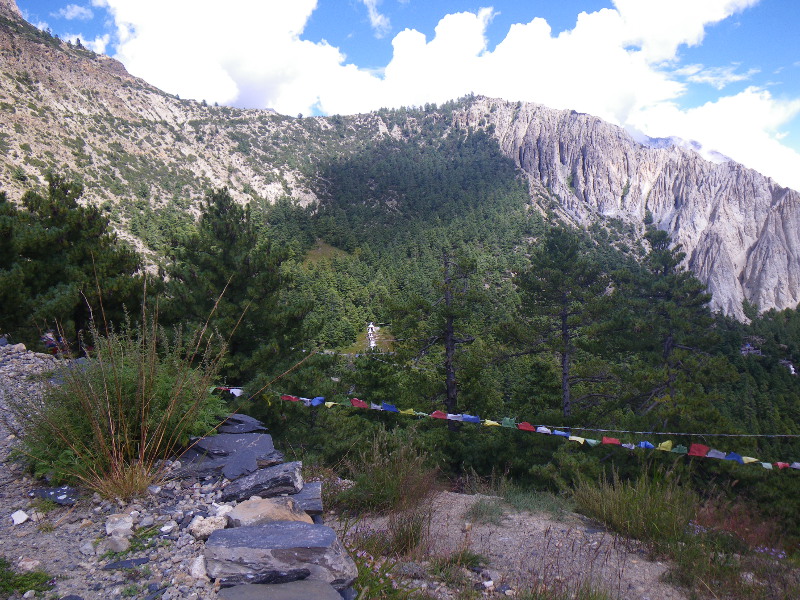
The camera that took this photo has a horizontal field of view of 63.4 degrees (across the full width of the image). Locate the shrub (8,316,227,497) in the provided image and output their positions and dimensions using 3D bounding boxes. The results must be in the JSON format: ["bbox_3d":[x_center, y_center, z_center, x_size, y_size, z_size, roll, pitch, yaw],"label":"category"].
[{"bbox_3d":[-2.096,0.790,4.800,1.570,1.270,1.350,-1,2,0],"label":"shrub"}]

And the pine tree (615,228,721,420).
[{"bbox_3d":[8.921,1.113,21.500,3.720,7.110,3.700,-1,2,0],"label":"pine tree"}]

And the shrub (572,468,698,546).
[{"bbox_3d":[2.184,1.924,6.000,1.130,0.700,0.900,-1,2,0],"label":"shrub"}]

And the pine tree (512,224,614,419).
[{"bbox_3d":[5.525,1.105,22.000,3.260,7.210,3.400,-1,2,0],"label":"pine tree"}]

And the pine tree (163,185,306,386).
[{"bbox_3d":[-4.348,-0.144,17.000,3.680,5.570,3.600,-1,2,0],"label":"pine tree"}]

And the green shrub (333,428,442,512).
[{"bbox_3d":[-0.129,1.634,6.200,0.970,0.820,0.900,-1,2,0],"label":"green shrub"}]

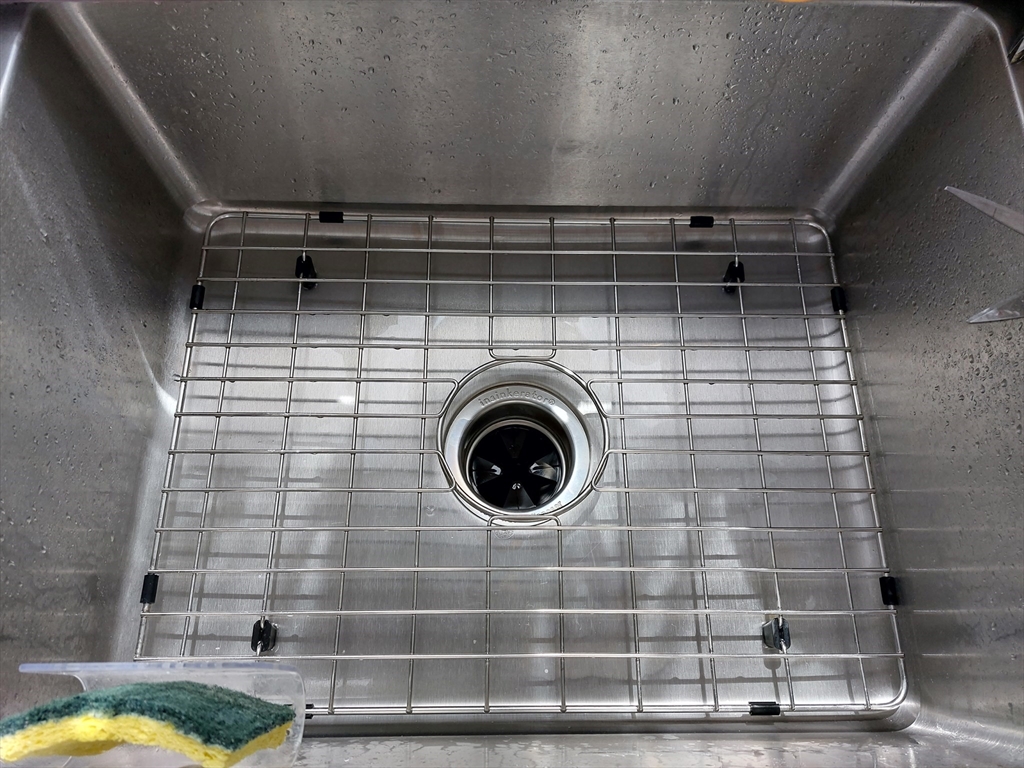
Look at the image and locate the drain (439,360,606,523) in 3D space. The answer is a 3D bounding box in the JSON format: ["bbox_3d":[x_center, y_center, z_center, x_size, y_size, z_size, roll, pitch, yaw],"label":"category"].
[{"bbox_3d":[0.006,0.057,0.570,0.122,0.060,0.122,0,70,-1],"label":"drain"}]

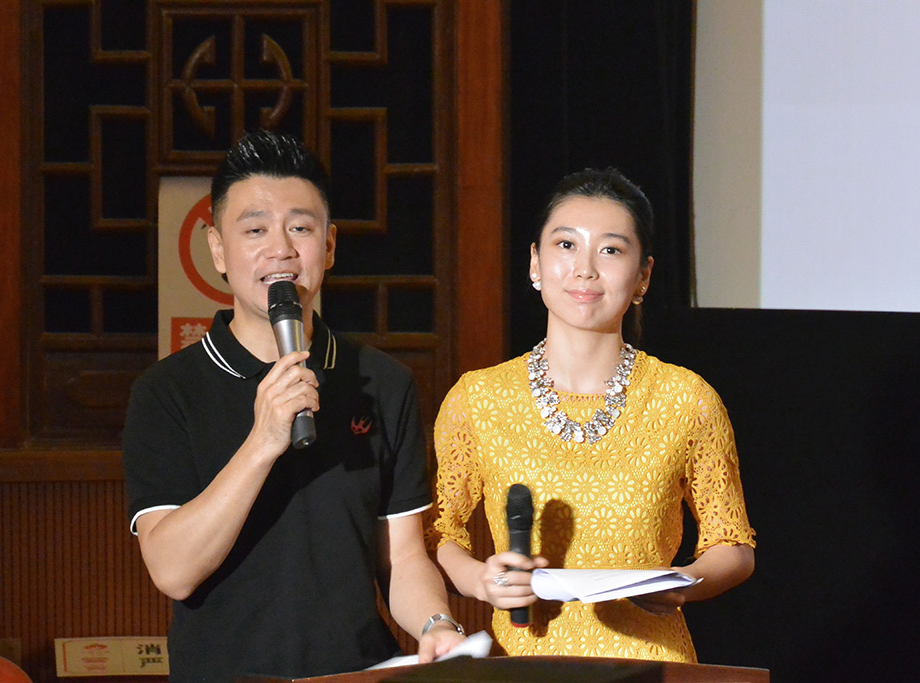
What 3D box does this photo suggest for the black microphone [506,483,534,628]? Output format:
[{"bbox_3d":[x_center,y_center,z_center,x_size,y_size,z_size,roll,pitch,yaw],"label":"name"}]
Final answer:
[{"bbox_3d":[0.083,0.296,11.680,0.040,0.215,0.040,0,23,0],"label":"black microphone"}]

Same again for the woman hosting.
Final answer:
[{"bbox_3d":[0.188,0.590,11.800,0.460,1.680,0.370,0,-4,4],"label":"woman hosting"}]

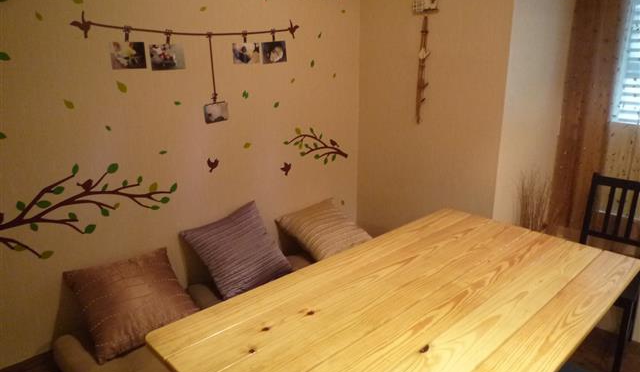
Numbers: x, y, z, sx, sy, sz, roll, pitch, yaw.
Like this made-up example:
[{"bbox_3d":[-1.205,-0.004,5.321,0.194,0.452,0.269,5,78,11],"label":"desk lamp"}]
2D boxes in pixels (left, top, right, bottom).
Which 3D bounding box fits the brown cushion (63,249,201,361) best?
[{"bbox_3d":[-0.747,0.454,1.889,0.425,0.140,0.410,-13,51,-41],"label":"brown cushion"}]

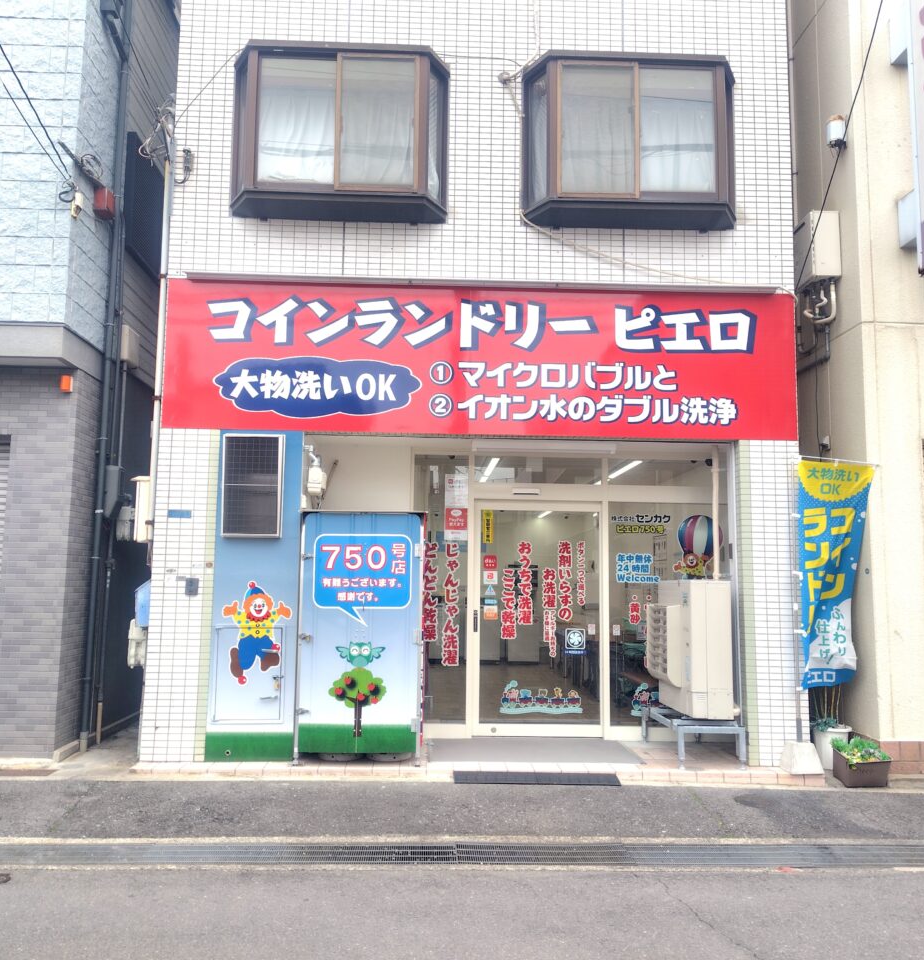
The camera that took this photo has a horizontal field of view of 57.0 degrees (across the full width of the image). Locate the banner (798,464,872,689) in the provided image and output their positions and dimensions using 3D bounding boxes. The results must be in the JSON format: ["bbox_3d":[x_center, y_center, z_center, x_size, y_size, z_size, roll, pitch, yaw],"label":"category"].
[{"bbox_3d":[2.973,0.733,6.688,0.600,1.787,0.130,0,-7,2],"label":"banner"}]

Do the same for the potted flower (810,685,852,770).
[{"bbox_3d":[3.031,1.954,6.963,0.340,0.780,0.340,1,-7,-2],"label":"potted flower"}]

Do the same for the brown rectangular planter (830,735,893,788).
[{"bbox_3d":[3.036,2.155,6.481,0.350,0.300,0.340,1,-7,-2],"label":"brown rectangular planter"}]

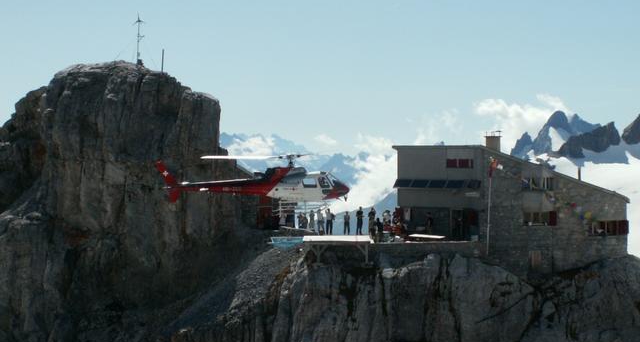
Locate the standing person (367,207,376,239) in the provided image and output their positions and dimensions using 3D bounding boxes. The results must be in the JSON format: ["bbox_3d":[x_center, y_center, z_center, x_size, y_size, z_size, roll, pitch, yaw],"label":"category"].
[{"bbox_3d":[3.353,3.308,93.000,0.520,1.830,0.380,1,2,22],"label":"standing person"}]

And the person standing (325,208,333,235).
[{"bbox_3d":[0.596,3.349,94.500,0.550,1.700,0.380,1,2,22],"label":"person standing"}]

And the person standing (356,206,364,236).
[{"bbox_3d":[2.654,3.290,94.500,0.520,1.820,0.380,1,2,22],"label":"person standing"}]

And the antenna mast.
[{"bbox_3d":[-11.779,-8.572,94.000,0.700,3.400,0.600,0,1,0],"label":"antenna mast"}]

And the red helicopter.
[{"bbox_3d":[-3.791,0.741,81.000,10.900,3.200,9.000,0,1,-1],"label":"red helicopter"}]

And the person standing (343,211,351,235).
[{"bbox_3d":[1.788,3.477,95.500,0.460,1.560,0.380,1,2,22],"label":"person standing"}]

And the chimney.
[{"bbox_3d":[11.490,-1.954,95.500,0.800,1.300,0.800,-1,2,-36],"label":"chimney"}]

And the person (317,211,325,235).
[{"bbox_3d":[0.033,3.371,94.500,0.500,1.660,0.380,1,2,22],"label":"person"}]

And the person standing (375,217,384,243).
[{"bbox_3d":[3.828,3.796,92.000,0.480,1.590,0.380,1,2,22],"label":"person standing"}]

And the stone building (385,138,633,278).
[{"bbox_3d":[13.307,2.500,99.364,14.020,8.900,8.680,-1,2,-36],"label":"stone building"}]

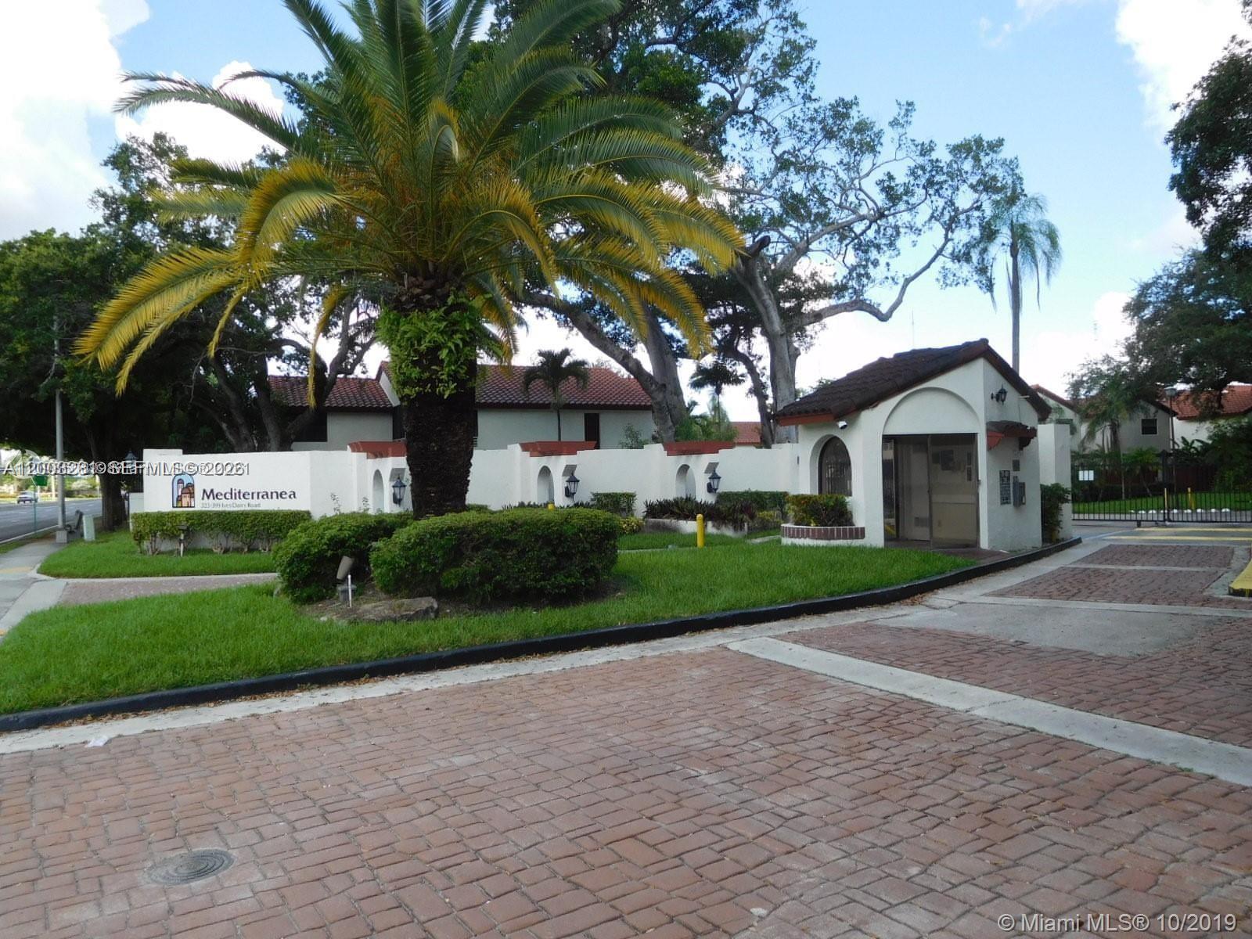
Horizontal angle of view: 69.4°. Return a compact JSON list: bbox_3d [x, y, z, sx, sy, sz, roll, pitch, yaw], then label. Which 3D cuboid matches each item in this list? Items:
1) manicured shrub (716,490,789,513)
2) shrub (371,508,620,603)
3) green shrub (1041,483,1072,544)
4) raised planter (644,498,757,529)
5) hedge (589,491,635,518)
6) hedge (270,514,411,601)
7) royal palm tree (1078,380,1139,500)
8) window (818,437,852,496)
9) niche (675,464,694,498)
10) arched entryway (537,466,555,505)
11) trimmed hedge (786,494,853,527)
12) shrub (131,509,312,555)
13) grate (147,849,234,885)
[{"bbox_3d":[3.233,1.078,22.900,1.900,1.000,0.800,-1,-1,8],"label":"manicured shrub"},{"bbox_3d":[-1.639,1.049,11.700,3.000,1.050,1.550,-1,-1,4],"label":"shrub"},{"bbox_3d":[8.708,0.887,18.400,0.700,1.220,0.700,-1,-1,0],"label":"green shrub"},{"bbox_3d":[1.821,1.218,22.300,0.850,0.880,3.300,0,-1,-41],"label":"raised planter"},{"bbox_3d":[-0.362,1.141,23.900,1.280,1.000,0.800,-1,-1,3],"label":"hedge"},{"bbox_3d":[-3.776,1.158,12.100,1.850,1.050,1.600,-1,-1,-18],"label":"hedge"},{"bbox_3d":[23.490,-1.398,44.000,2.800,5.750,2.800,-1,-1,0],"label":"royal palm tree"},{"bbox_3d":[3.790,-0.058,16.250,0.140,1.100,1.020,-1,-1,-33],"label":"window"},{"bbox_3d":[1.531,0.414,21.676,0.300,1.070,0.770,-1,-1,-33],"label":"niche"},{"bbox_3d":[-1.701,0.444,20.376,0.300,1.070,0.750,-1,-1,-33],"label":"arched entryway"},{"bbox_3d":[3.390,0.720,15.830,0.780,0.610,1.250,-1,-1,-33],"label":"trimmed hedge"},{"bbox_3d":[-8.991,1.404,20.100,4.050,0.950,0.800,-1,-1,8],"label":"shrub"},{"bbox_3d":[-1.761,1.624,3.658,0.350,0.030,0.350,-1,-1,0],"label":"grate"}]

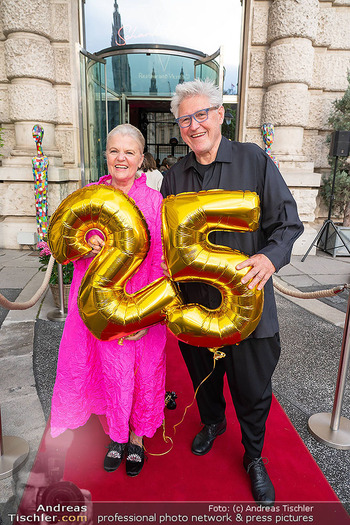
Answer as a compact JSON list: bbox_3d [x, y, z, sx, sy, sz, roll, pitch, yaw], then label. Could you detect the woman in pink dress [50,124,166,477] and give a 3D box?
[{"bbox_3d":[-0.340,0.226,1.750,0.580,1.680,0.450,0,12,-5],"label":"woman in pink dress"}]

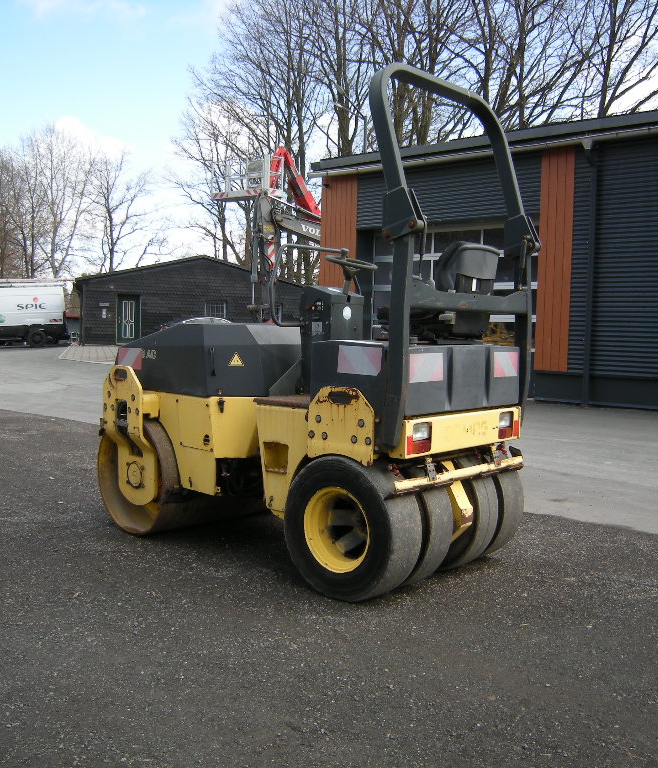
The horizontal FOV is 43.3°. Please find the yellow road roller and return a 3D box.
[{"bbox_3d":[-0.197,-0.316,5.202,2.684,2.684,1.360,5,6,43],"label":"yellow road roller"}]

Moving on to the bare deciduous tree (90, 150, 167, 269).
[{"bbox_3d":[-13.380,-9.396,55.000,5.200,12.700,5.200,1,5,0],"label":"bare deciduous tree"}]

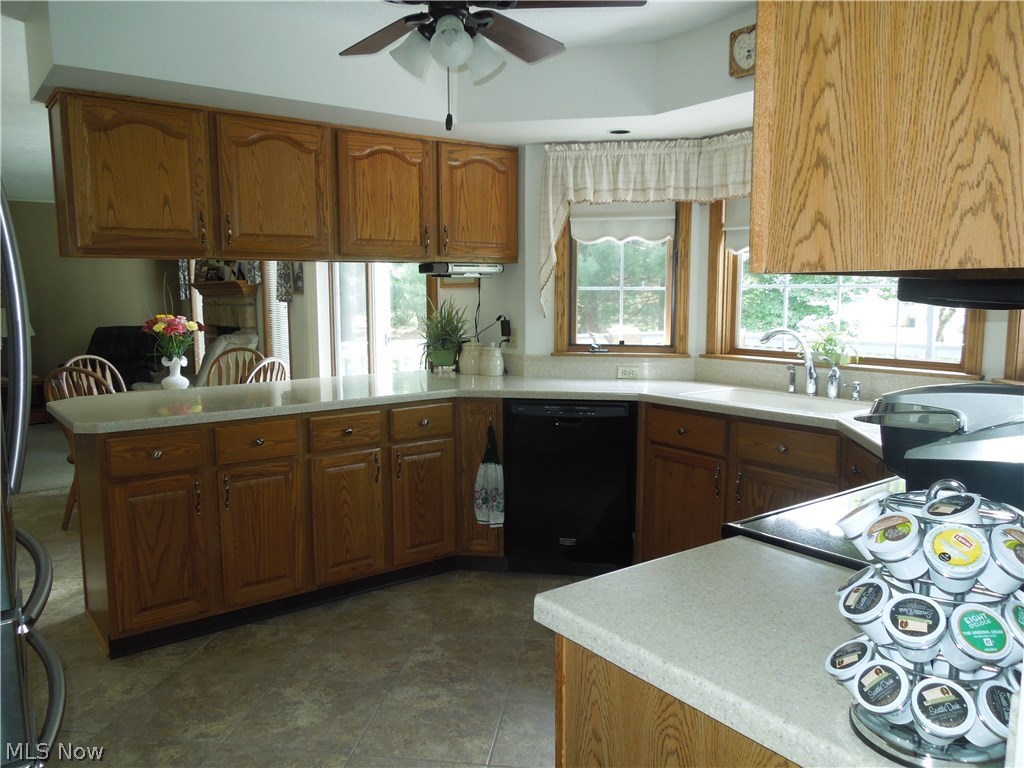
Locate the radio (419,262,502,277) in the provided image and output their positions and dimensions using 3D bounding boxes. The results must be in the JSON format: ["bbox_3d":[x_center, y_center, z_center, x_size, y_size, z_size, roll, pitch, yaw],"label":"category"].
[{"bbox_3d":[-0.268,-0.608,3.997,0.350,0.064,0.300,-5,8,-36],"label":"radio"}]

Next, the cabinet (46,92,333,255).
[{"bbox_3d":[-1.345,-0.838,3.201,1.065,0.605,0.350,-5,8,-36],"label":"cabinet"}]

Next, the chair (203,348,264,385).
[{"bbox_3d":[-2.056,0.251,5.280,0.500,0.965,0.560,1,7,10],"label":"chair"}]

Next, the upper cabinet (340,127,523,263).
[{"bbox_3d":[-0.490,-0.917,3.819,1.050,0.605,0.350,-5,8,-36],"label":"upper cabinet"}]

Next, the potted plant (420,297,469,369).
[{"bbox_3d":[-0.378,-0.282,4.139,0.265,0.405,0.250,-1,7,-5],"label":"potted plant"}]

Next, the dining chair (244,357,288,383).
[{"bbox_3d":[-1.765,0.311,4.752,0.560,0.965,0.500,1,7,15],"label":"dining chair"}]

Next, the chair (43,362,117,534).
[{"bbox_3d":[-2.327,0.362,4.357,0.500,0.965,0.560,1,7,13],"label":"chair"}]

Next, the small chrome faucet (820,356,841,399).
[{"bbox_3d":[1.295,-0.026,3.027,0.120,0.170,0.045,-5,8,-36],"label":"small chrome faucet"}]

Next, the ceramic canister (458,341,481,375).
[{"bbox_3d":[-0.219,-0.153,4.115,0.150,0.192,0.150,-1,7,-3],"label":"ceramic canister"}]

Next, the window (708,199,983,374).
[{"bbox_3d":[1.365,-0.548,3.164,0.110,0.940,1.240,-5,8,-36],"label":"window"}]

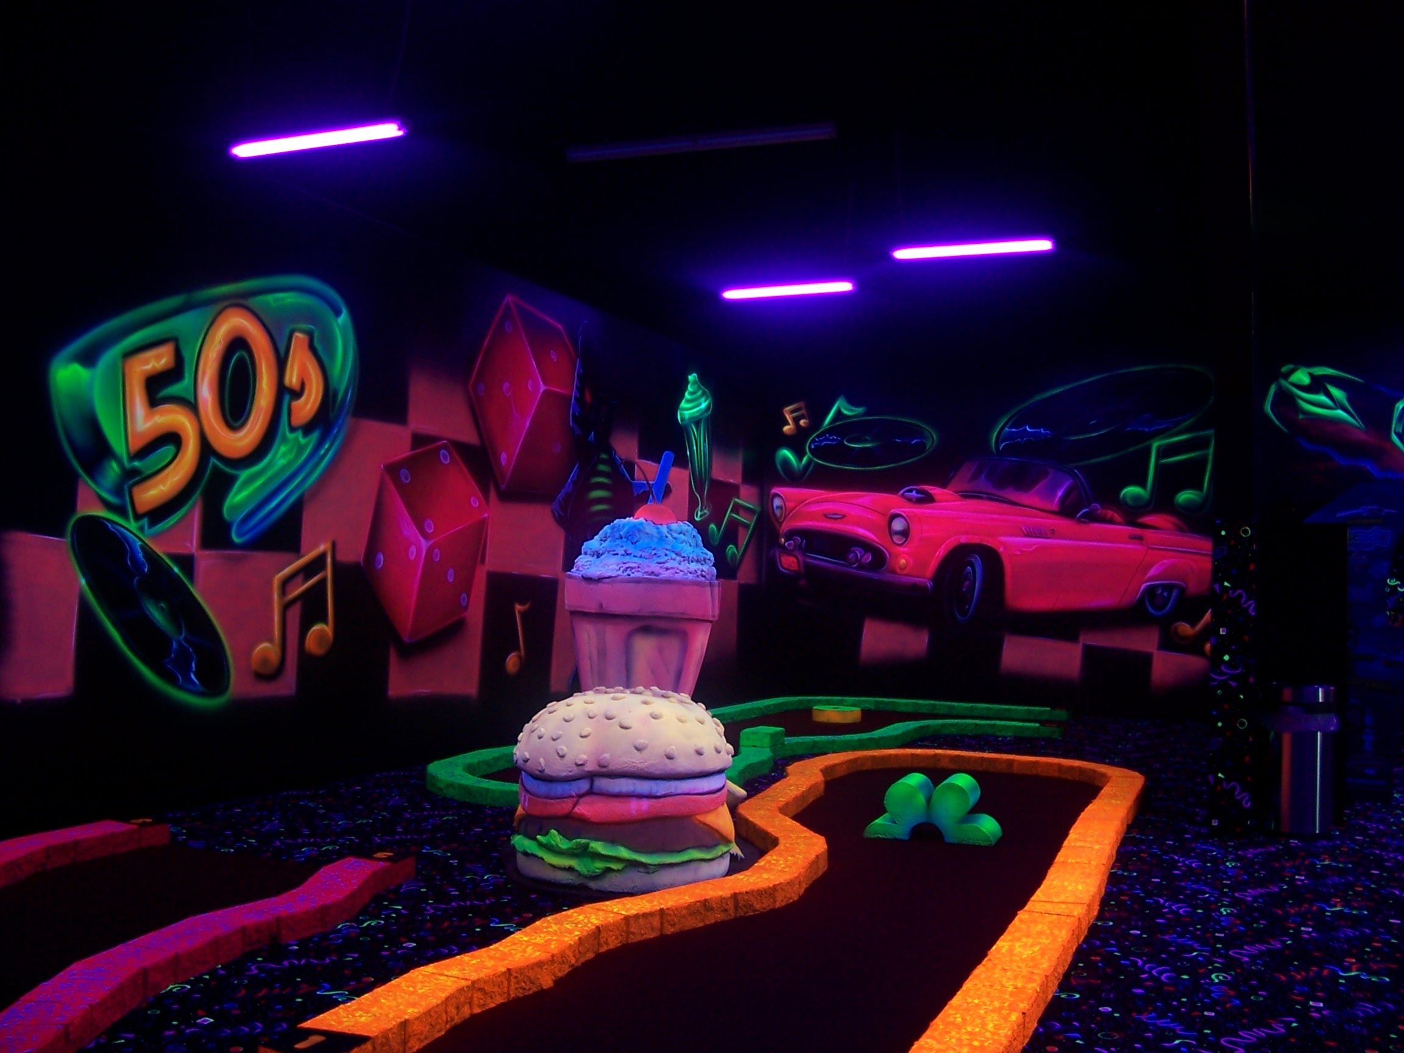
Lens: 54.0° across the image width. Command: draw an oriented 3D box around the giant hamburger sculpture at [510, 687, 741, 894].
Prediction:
[{"bbox_3d":[-0.275,0.920,4.953,0.810,0.660,0.790,2,-3,-3],"label":"giant hamburger sculpture"}]

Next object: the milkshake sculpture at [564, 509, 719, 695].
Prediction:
[{"bbox_3d":[-0.280,0.638,6.172,0.690,1.370,0.670,2,-3,-2],"label":"milkshake sculpture"}]

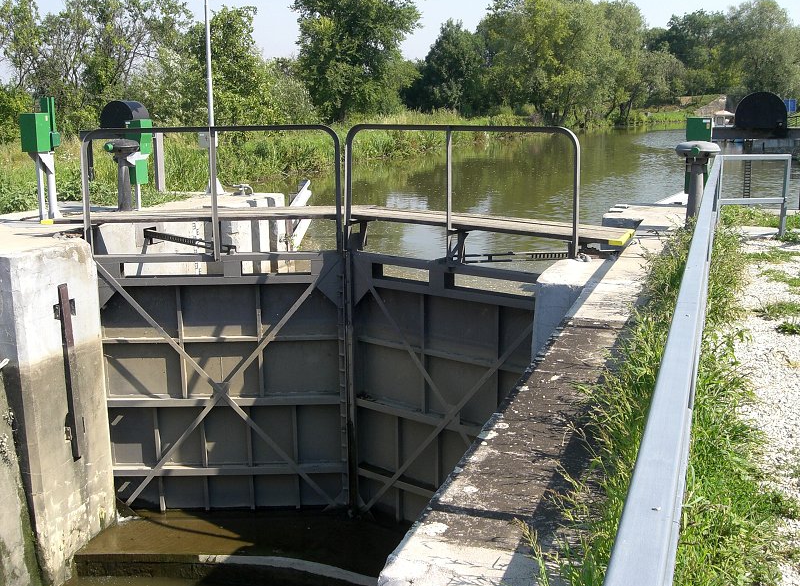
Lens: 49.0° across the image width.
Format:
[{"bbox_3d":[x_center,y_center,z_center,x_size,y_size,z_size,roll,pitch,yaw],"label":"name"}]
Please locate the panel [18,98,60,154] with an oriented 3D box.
[{"bbox_3d":[-4.953,-2.312,12.100,0.273,0.725,0.432,4,13,20],"label":"panel"}]

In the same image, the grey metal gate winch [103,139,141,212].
[{"bbox_3d":[-3.978,-1.681,12.620,0.460,1.000,0.480,4,13,20],"label":"grey metal gate winch"}]

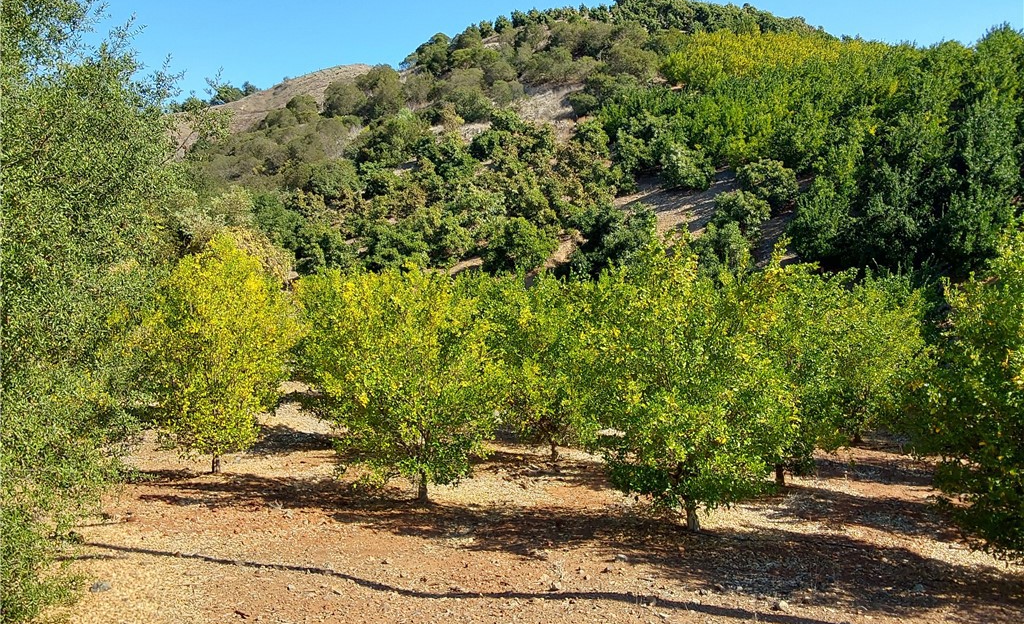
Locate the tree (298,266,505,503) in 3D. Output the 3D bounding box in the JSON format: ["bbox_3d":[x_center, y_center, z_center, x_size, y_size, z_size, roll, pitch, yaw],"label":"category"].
[{"bbox_3d":[-1.521,0.998,11.400,2.780,3.180,2.780,0,2,0],"label":"tree"}]

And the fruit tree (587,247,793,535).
[{"bbox_3d":[2.161,0.930,10.200,2.580,3.450,2.580,0,2,0],"label":"fruit tree"}]

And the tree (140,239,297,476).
[{"bbox_3d":[-4.610,0.641,13.100,2.360,3.720,2.470,0,2,0],"label":"tree"}]

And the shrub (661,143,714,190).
[{"bbox_3d":[10.382,-8.607,49.000,3.130,2.780,3.130,0,2,0],"label":"shrub"}]

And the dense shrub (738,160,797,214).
[{"bbox_3d":[12.955,-6.364,42.000,3.080,2.780,3.080,0,2,0],"label":"dense shrub"}]

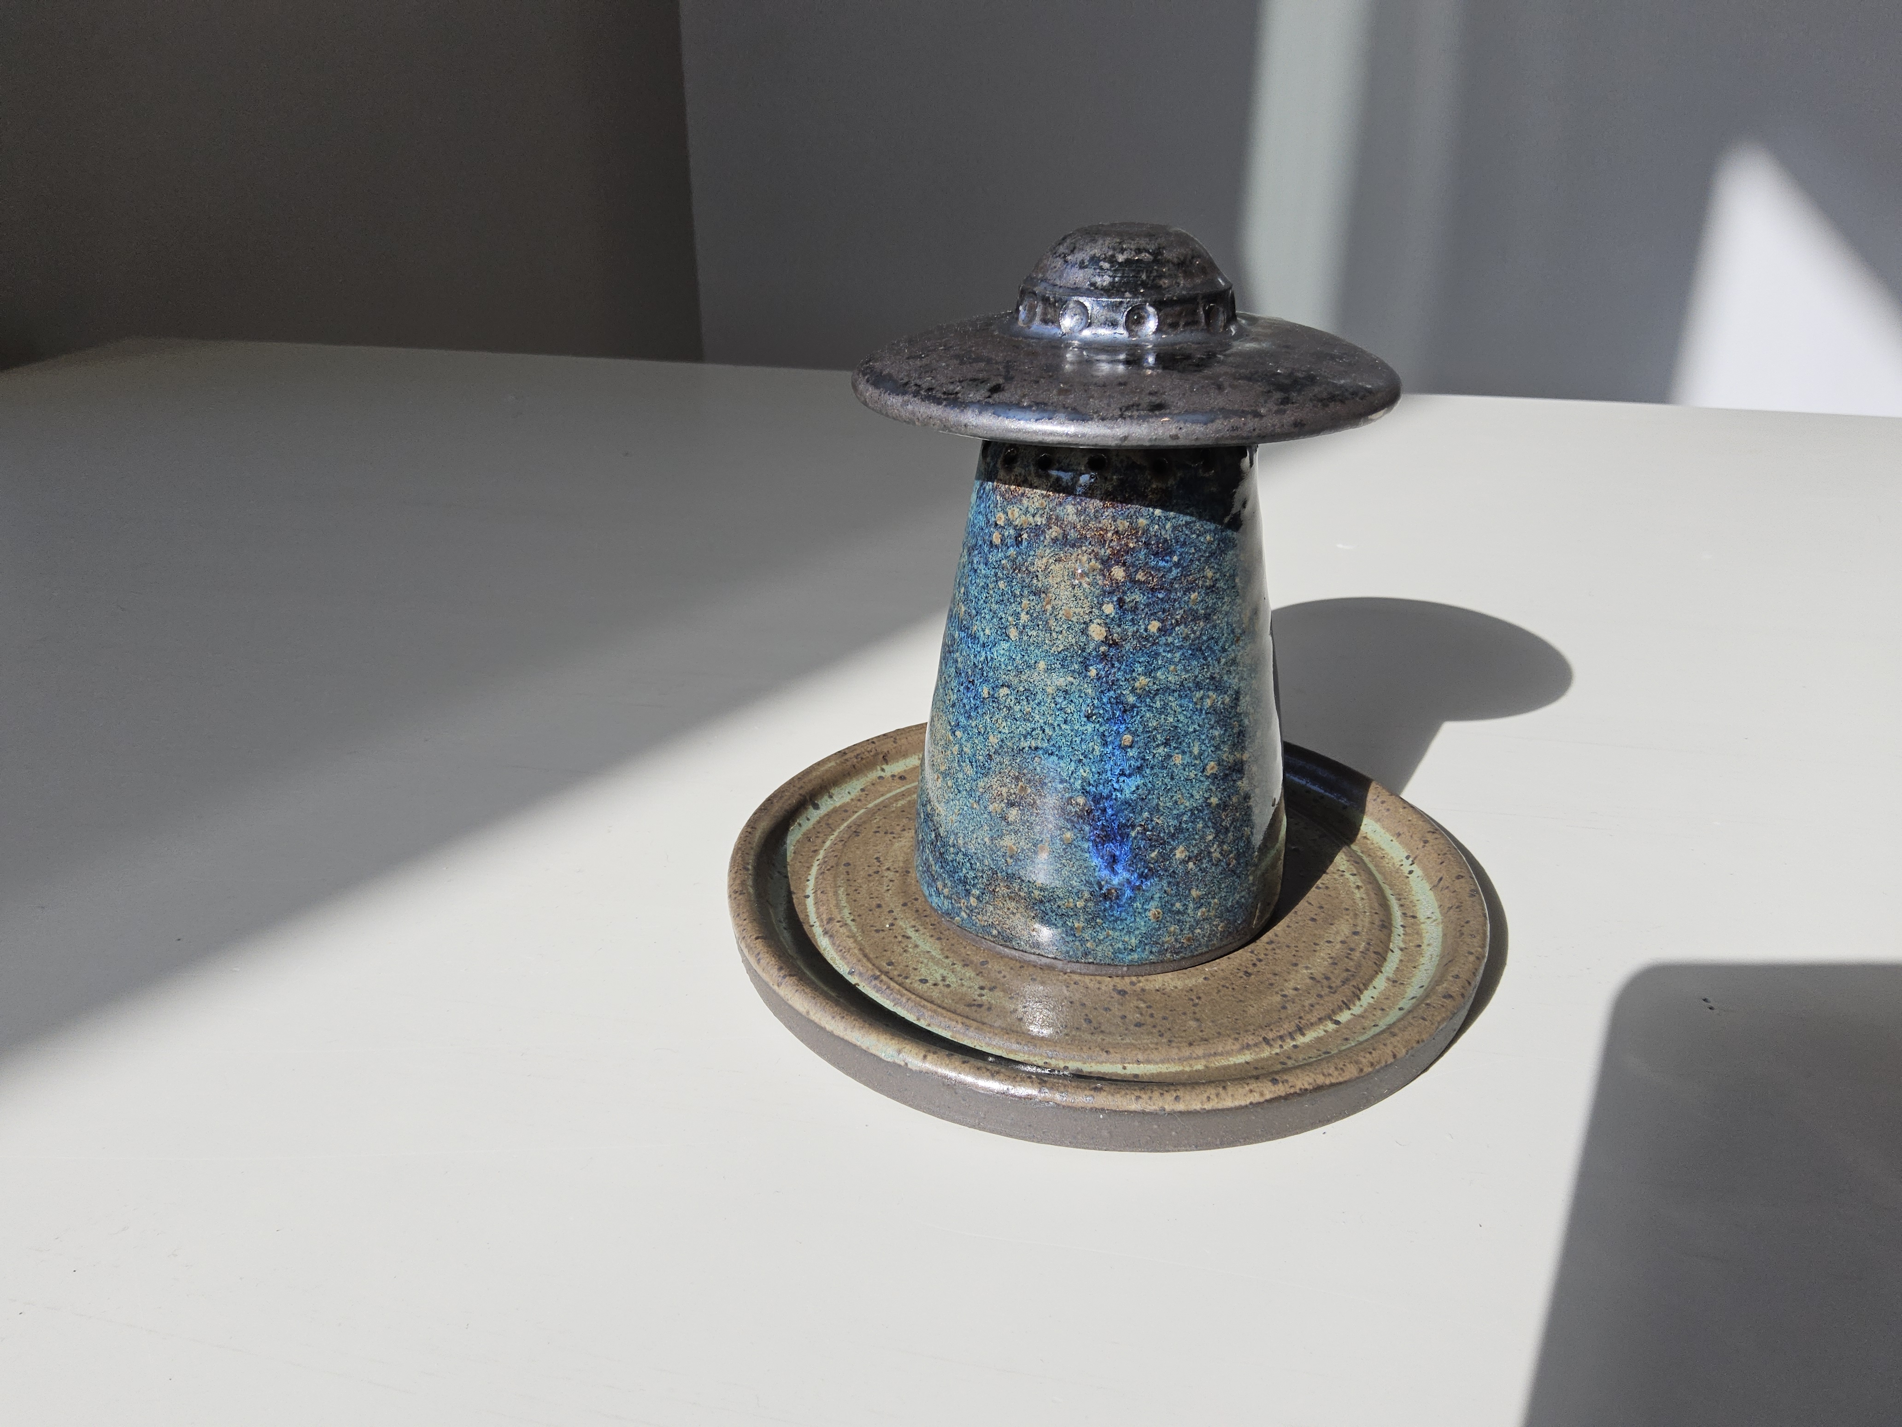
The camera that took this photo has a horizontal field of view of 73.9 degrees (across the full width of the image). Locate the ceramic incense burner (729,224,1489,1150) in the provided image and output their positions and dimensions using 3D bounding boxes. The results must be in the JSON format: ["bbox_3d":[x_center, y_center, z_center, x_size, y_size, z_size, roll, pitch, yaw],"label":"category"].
[{"bbox_3d":[0.029,-0.020,0.231,0.148,0.128,0.148,3,25,7],"label":"ceramic incense burner"}]

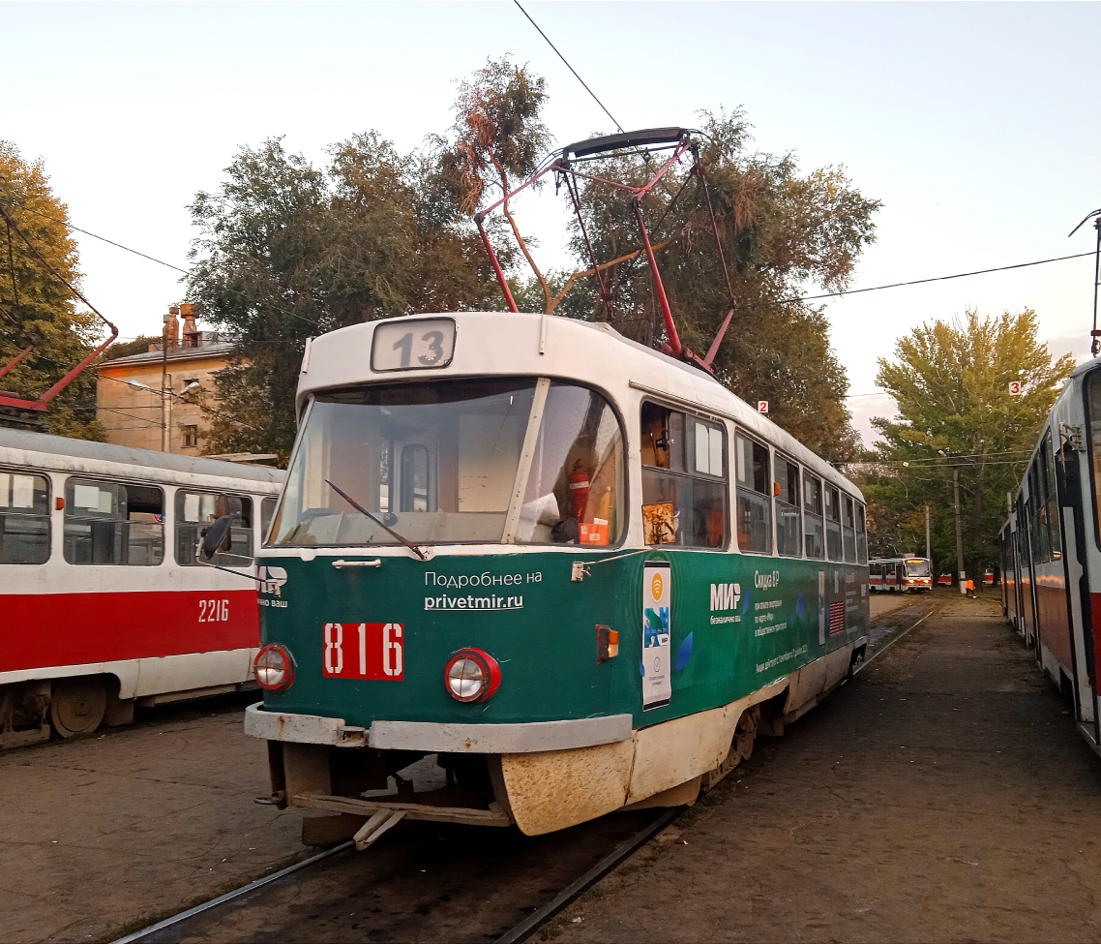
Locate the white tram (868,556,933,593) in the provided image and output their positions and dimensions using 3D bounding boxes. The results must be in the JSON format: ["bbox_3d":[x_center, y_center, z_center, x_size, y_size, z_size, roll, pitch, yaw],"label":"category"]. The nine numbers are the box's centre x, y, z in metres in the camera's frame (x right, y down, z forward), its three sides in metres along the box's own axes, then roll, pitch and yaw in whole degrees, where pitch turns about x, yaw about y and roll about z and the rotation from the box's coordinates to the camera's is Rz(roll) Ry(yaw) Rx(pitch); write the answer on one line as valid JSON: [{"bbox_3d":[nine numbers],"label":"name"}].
[{"bbox_3d":[33.500,10.017,98.500,2.500,3.250,15.200,0,-6,5],"label":"white tram"}]

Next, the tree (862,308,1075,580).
[{"bbox_3d":[40.557,-2.177,98.000,20.000,26.800,19.000,0,-6,0],"label":"tree"}]

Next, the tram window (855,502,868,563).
[{"bbox_3d":[4.521,0.912,14.771,0.070,0.880,1.280,-2,-6,23],"label":"tram window"}]

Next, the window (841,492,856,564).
[{"bbox_3d":[3.933,0.761,13.389,0.070,0.880,1.280,-2,-6,23],"label":"window"}]

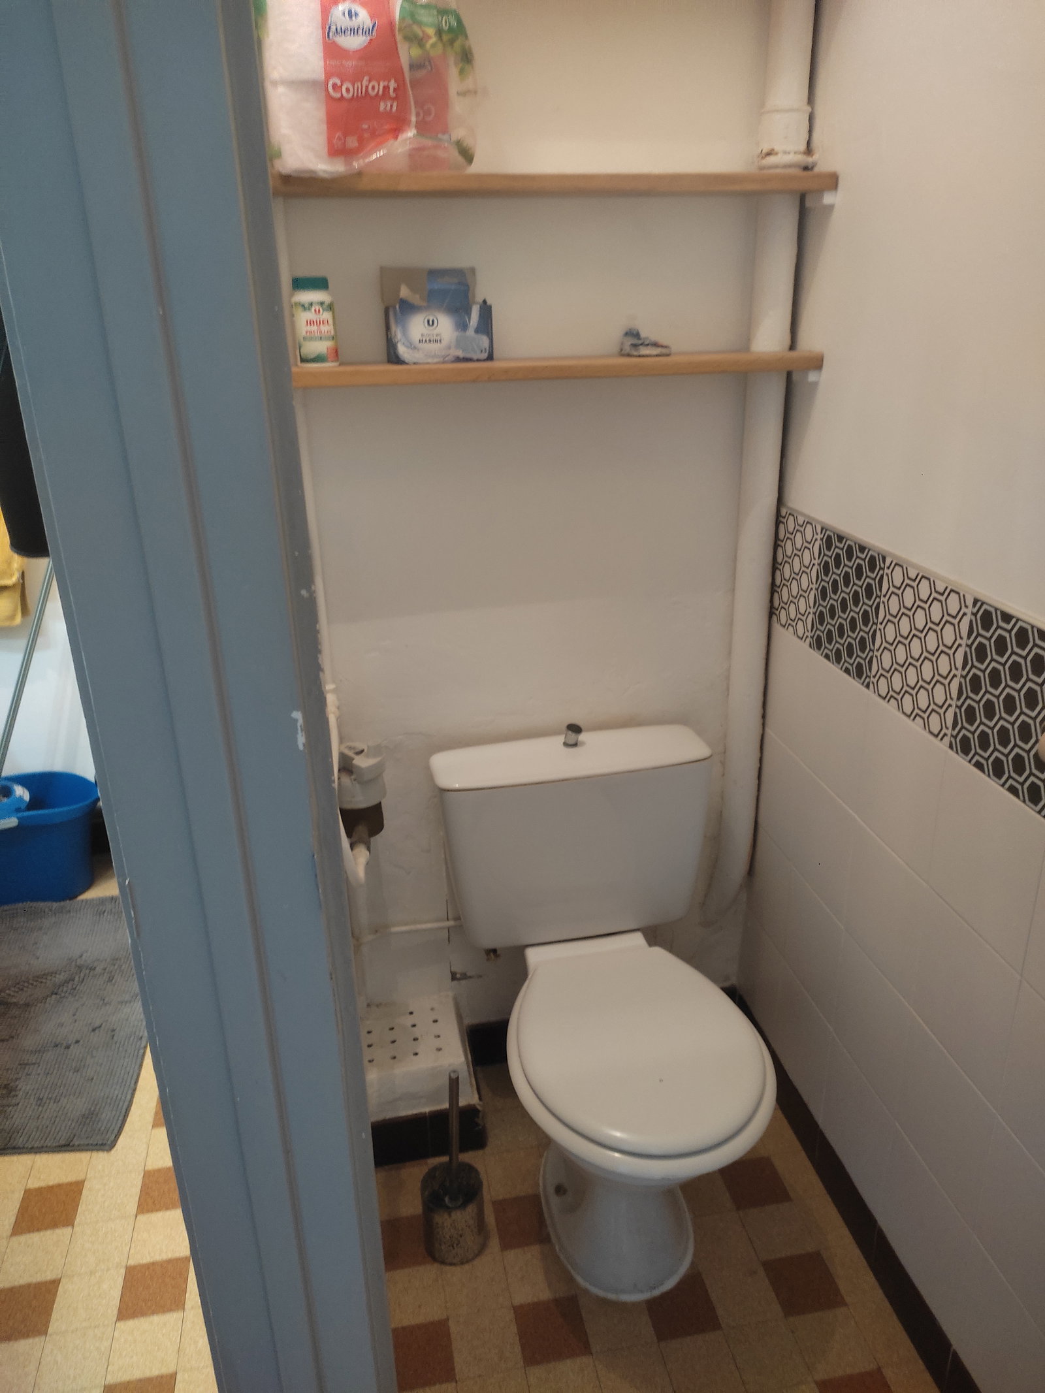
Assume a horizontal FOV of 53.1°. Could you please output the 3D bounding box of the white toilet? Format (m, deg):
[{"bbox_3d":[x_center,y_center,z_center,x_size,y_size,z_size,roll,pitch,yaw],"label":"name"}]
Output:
[{"bbox_3d":[0.132,0.501,1.631,0.440,0.775,0.645,-5,22,-10],"label":"white toilet"}]

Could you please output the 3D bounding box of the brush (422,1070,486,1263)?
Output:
[{"bbox_3d":[-0.113,0.727,1.658,0.100,0.345,0.100,-5,22,-9],"label":"brush"}]

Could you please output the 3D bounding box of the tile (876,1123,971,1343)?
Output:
[{"bbox_3d":[0.570,0.753,1.482,0.010,0.200,0.200,-5,22,-9],"label":"tile"}]

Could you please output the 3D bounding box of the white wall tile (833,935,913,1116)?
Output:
[{"bbox_3d":[0.536,0.501,1.611,0.010,0.200,0.200,-5,22,-10],"label":"white wall tile"}]

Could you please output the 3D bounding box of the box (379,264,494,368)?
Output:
[{"bbox_3d":[-0.122,-0.552,1.513,0.141,0.130,0.055,-9,23,-20],"label":"box"}]

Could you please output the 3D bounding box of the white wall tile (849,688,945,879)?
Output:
[{"bbox_3d":[0.529,0.125,1.460,0.010,0.200,0.200,-5,22,-10],"label":"white wall tile"}]

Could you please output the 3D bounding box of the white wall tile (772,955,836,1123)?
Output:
[{"bbox_3d":[0.502,0.616,1.871,0.010,0.200,0.200,-5,22,-10],"label":"white wall tile"}]

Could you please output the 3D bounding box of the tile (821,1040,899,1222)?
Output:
[{"bbox_3d":[0.540,0.689,1.686,0.010,0.200,0.200,-5,22,-10],"label":"tile"}]

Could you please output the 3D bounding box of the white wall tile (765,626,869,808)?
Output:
[{"bbox_3d":[0.475,0.026,1.695,0.010,0.200,0.345,-5,22,-9],"label":"white wall tile"}]

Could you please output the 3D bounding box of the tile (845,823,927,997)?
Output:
[{"bbox_3d":[0.528,0.309,1.518,0.010,0.200,0.200,-5,22,-9],"label":"tile"}]

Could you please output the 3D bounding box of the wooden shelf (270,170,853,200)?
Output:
[{"bbox_3d":[0.037,-0.723,1.486,0.809,0.024,0.143,-5,22,-9],"label":"wooden shelf"}]

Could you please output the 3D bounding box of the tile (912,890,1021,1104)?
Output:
[{"bbox_3d":[0.564,0.381,1.335,0.010,0.200,0.200,-5,22,-9],"label":"tile"}]

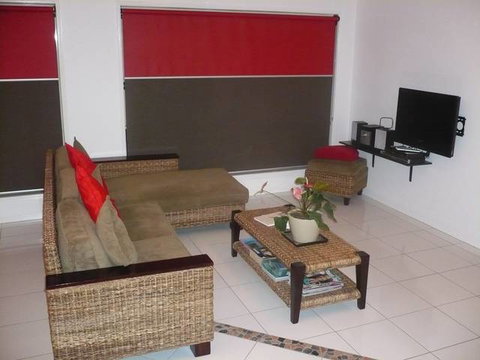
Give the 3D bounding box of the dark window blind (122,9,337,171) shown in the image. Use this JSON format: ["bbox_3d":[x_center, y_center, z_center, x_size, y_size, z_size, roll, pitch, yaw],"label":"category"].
[{"bbox_3d":[-0.009,-0.901,5.309,2.453,1.757,0.070,-6,17,-22],"label":"dark window blind"}]

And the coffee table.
[{"bbox_3d":[0.396,0.558,3.636,0.574,0.412,1.079,-5,17,-20],"label":"coffee table"}]

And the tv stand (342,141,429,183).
[{"bbox_3d":[1.514,-0.190,5.331,0.260,0.260,1.270,-6,16,-22],"label":"tv stand"}]

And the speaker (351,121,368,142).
[{"bbox_3d":[1.371,-0.519,5.480,0.170,0.260,0.140,-5,17,-19],"label":"speaker"}]

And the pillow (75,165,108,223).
[{"bbox_3d":[-1.027,0.135,3.436,0.170,0.440,0.420,-27,20,-6],"label":"pillow"}]

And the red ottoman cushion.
[{"bbox_3d":[1.128,-0.315,5.525,0.420,0.140,0.420,12,20,34],"label":"red ottoman cushion"}]

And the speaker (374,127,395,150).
[{"bbox_3d":[1.560,-0.427,5.252,0.180,0.245,0.150,-10,18,-33],"label":"speaker"}]

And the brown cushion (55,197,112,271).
[{"bbox_3d":[-0.920,0.365,2.859,0.200,0.360,0.680,-14,20,-20],"label":"brown cushion"}]

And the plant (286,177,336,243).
[{"bbox_3d":[0.463,0.194,3.349,0.380,0.450,0.370,3,15,8],"label":"plant"}]

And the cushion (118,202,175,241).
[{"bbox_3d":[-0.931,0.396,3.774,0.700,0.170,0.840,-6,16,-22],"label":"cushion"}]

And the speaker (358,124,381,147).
[{"bbox_3d":[1.469,-0.475,5.368,0.180,0.245,0.220,-8,18,-29],"label":"speaker"}]

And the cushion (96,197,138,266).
[{"bbox_3d":[-0.752,0.285,2.989,0.180,0.430,0.410,-21,19,-9],"label":"cushion"}]

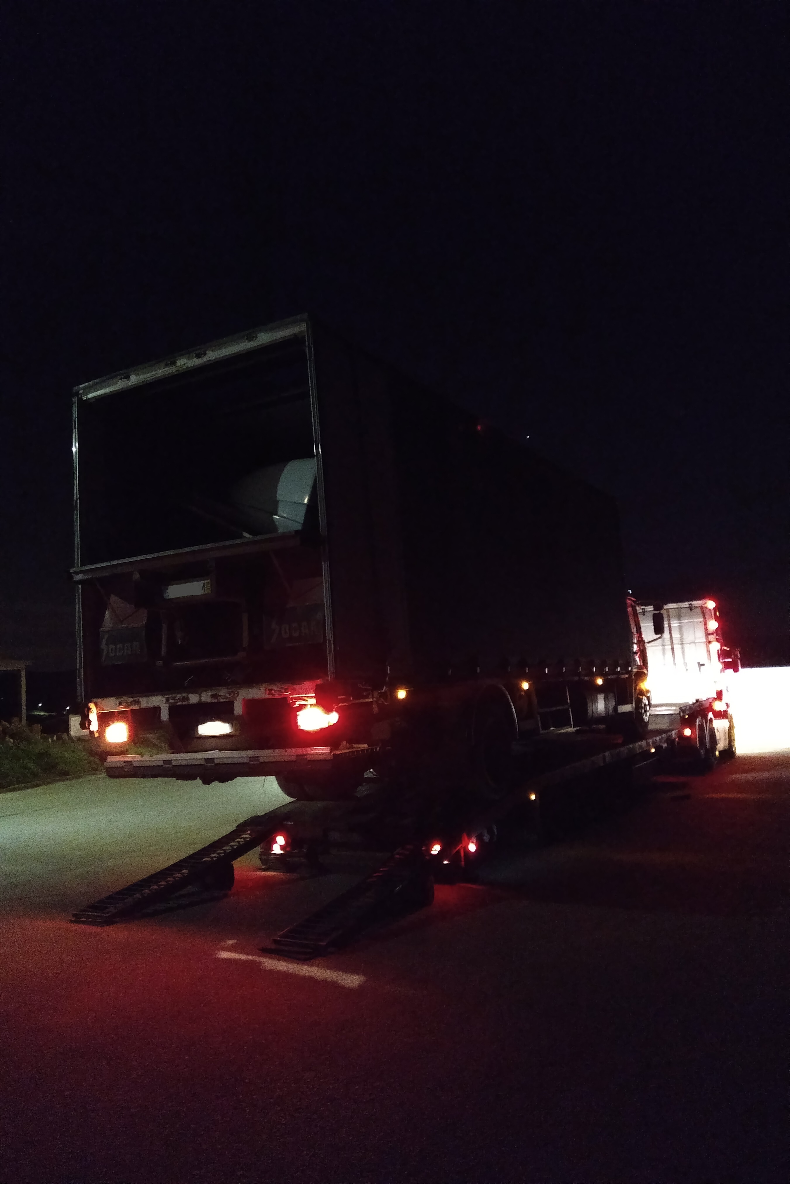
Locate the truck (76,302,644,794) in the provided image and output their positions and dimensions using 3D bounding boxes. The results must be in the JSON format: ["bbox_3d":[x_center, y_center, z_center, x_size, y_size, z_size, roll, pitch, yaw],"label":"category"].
[{"bbox_3d":[0.843,0.393,10.158,2.578,3.705,9.440,-8,-9,30],"label":"truck"}]

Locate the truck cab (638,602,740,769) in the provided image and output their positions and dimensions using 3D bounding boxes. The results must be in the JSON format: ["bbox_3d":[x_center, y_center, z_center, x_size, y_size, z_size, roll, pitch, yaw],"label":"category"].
[{"bbox_3d":[6.082,2.039,18.738,2.578,3.593,6.090,-8,-10,30],"label":"truck cab"}]

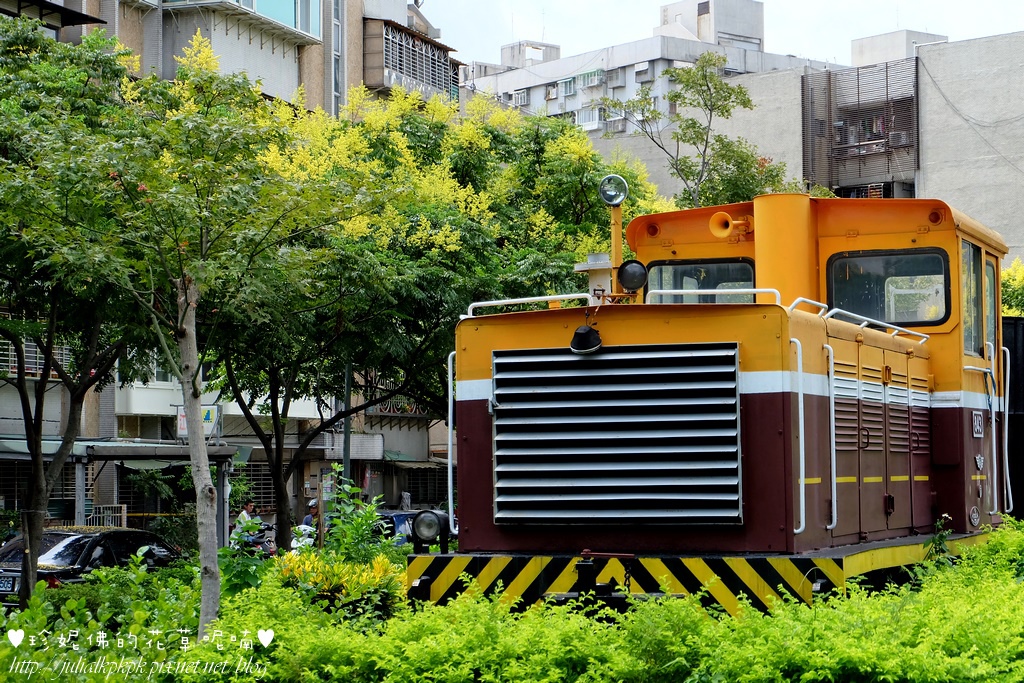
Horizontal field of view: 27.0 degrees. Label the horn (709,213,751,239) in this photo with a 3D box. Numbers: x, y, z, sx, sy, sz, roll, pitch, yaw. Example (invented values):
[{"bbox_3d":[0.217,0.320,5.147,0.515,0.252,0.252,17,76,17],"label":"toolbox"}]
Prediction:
[{"bbox_3d":[1.307,-0.688,12.720,0.158,0.163,0.378,-3,-4,31],"label":"horn"}]

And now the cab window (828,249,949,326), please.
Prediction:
[{"bbox_3d":[2.208,-0.318,12.554,0.714,0.462,0.045,-2,-4,22],"label":"cab window"}]

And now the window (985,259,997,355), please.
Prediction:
[{"bbox_3d":[3.004,-0.183,13.400,0.040,0.609,0.389,-2,-4,22],"label":"window"}]

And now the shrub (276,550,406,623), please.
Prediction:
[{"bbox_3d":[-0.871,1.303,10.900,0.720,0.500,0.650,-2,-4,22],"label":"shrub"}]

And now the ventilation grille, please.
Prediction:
[{"bbox_3d":[0.472,0.434,9.811,1.204,0.817,0.070,-2,-4,22],"label":"ventilation grille"}]

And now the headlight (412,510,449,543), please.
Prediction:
[{"bbox_3d":[-0.385,0.879,10.147,0.152,0.152,0.147,-2,-4,22],"label":"headlight"}]

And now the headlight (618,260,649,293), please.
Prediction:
[{"bbox_3d":[0.566,-0.310,9.979,0.149,0.152,0.116,-2,-4,22],"label":"headlight"}]

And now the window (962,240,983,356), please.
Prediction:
[{"bbox_3d":[2.755,-0.245,12.773,0.045,0.683,0.651,-2,-4,22],"label":"window"}]

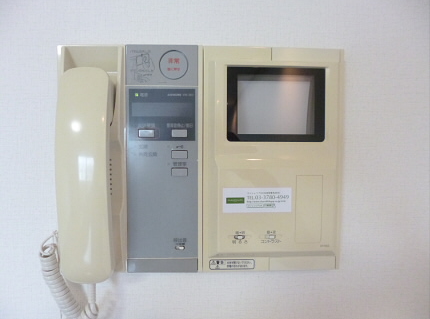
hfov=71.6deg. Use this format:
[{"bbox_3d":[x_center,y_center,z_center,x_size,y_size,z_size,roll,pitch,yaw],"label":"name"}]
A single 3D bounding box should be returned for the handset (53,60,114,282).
[{"bbox_3d":[-0.120,0.015,0.291,0.048,0.203,0.047,0,2,-2],"label":"handset"}]

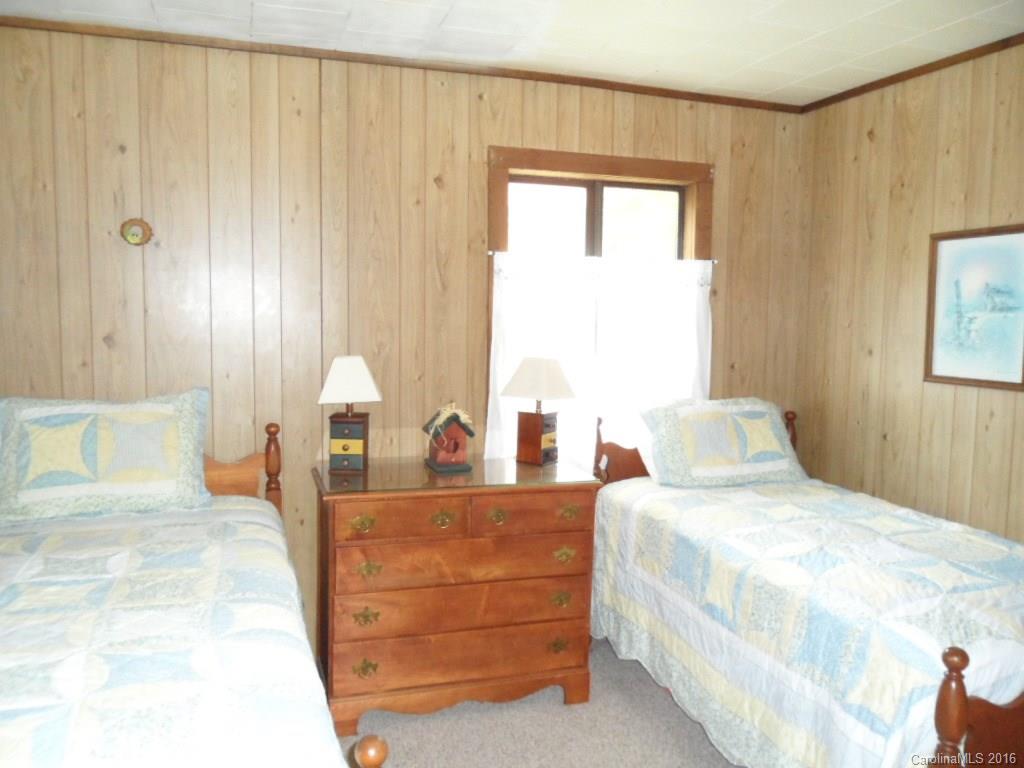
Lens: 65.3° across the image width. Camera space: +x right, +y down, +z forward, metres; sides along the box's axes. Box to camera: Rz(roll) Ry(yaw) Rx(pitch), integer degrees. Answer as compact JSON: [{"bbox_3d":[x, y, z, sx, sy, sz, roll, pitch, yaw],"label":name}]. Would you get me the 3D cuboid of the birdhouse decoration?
[{"bbox_3d":[-0.248,0.203,3.175,0.165,0.268,0.185,-1,6,-17],"label":"birdhouse decoration"}]

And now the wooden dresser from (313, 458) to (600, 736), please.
[{"bbox_3d":[-0.224,0.775,3.108,1.010,0.855,0.505,-1,6,-16],"label":"wooden dresser"}]

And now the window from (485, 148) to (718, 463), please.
[{"bbox_3d":[0.392,-0.321,3.561,1.090,1.370,0.110,-1,6,-19],"label":"window"}]

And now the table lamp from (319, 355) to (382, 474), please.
[{"bbox_3d":[-0.610,0.118,3.010,0.210,0.433,0.210,1,7,-1],"label":"table lamp"}]

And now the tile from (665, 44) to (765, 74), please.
[{"bbox_3d":[0.767,-1.240,3.048,0.300,0.020,0.300,-1,7,-18],"label":"tile"}]

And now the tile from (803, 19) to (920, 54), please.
[{"bbox_3d":[1.190,-1.187,2.718,0.300,0.020,0.300,-1,7,-18],"label":"tile"}]

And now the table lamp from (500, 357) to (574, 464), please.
[{"bbox_3d":[0.110,0.108,3.252,0.210,0.433,0.210,6,8,35],"label":"table lamp"}]

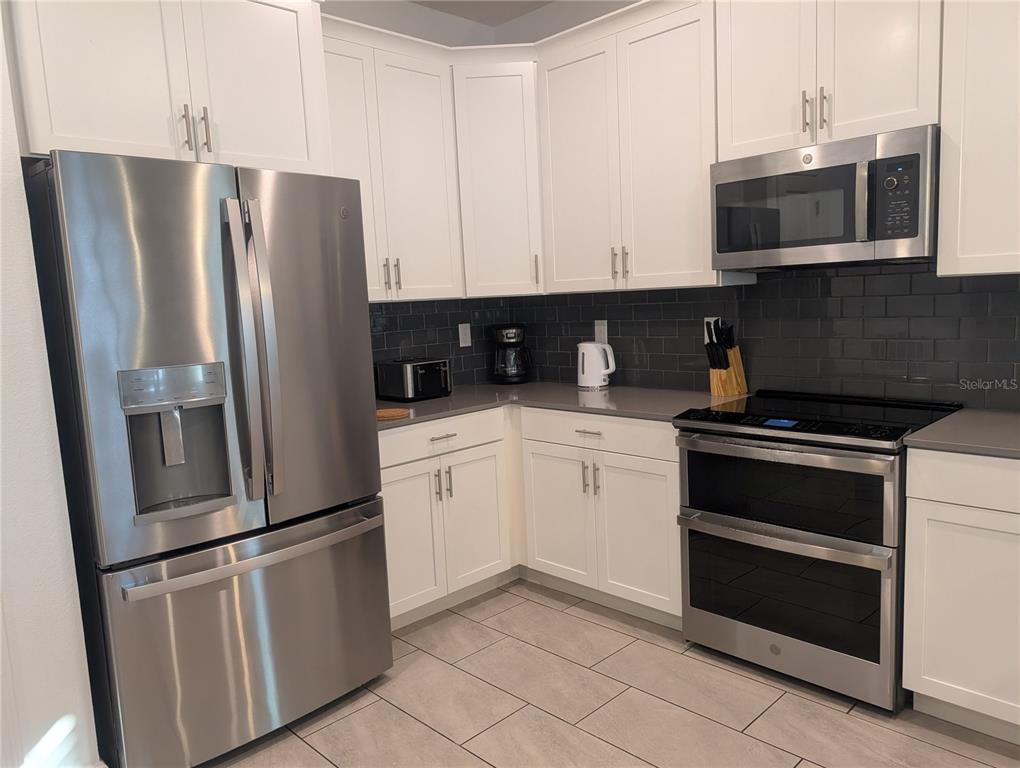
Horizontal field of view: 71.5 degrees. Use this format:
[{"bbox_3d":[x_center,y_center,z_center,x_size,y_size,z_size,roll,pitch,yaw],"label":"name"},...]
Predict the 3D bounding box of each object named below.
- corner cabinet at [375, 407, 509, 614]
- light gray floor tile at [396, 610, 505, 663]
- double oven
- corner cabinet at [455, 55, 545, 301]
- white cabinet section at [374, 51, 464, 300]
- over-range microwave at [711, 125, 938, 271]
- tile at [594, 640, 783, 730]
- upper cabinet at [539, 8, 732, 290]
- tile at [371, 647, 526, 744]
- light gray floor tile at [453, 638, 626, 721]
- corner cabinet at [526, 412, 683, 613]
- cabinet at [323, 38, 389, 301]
[{"bbox_3d":[-0.501,0.535,3.336,0.800,0.795,0.605,-9,9,-44],"label":"corner cabinet"},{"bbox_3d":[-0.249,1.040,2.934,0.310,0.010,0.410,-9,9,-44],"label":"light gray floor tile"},{"bbox_3d":[1.150,0.550,2.677,0.718,0.907,0.760,-9,9,-44],"label":"double oven"},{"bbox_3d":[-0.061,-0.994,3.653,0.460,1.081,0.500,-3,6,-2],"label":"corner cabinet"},{"bbox_3d":[-0.517,-0.940,3.365,0.423,1.081,0.323,-9,9,-44],"label":"white cabinet section"},{"bbox_3d":[1.195,-0.646,2.640,0.430,0.411,0.759,-9,9,-44],"label":"over-range microwave"},{"bbox_3d":[0.622,1.068,2.536,0.305,0.010,0.609,-9,9,-44],"label":"tile"},{"bbox_3d":[0.592,-0.973,3.195,0.323,1.081,0.924,-9,9,-44],"label":"upper cabinet"},{"bbox_3d":[-0.252,1.089,2.497,0.310,0.010,0.603,-9,9,-44],"label":"tile"},{"bbox_3d":[0.103,1.082,2.623,0.305,0.010,0.610,-9,9,-44],"label":"light gray floor tile"},{"bbox_3d":[0.583,0.471,3.215,0.628,0.761,0.832,-9,9,-44],"label":"corner cabinet"},{"bbox_3d":[-0.817,-0.894,3.074,0.420,1.081,0.323,-9,9,-44],"label":"cabinet"}]

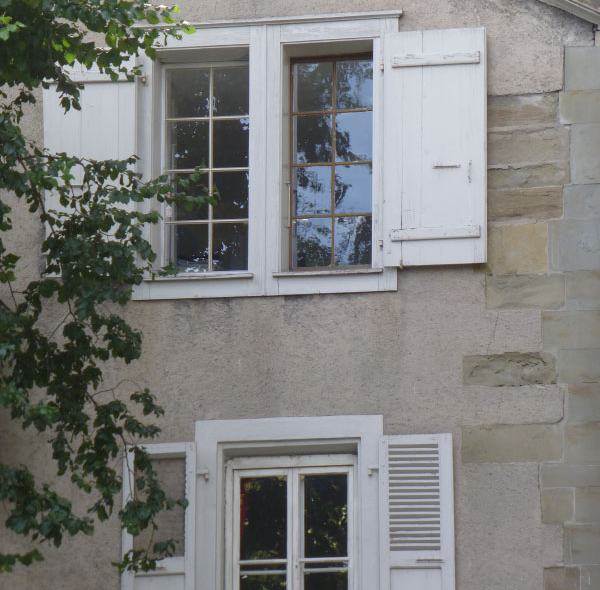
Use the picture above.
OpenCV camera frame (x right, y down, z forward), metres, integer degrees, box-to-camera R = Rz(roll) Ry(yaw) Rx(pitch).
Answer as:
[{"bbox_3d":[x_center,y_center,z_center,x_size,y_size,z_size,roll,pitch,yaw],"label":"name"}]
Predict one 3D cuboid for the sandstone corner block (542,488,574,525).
[{"bbox_3d":[1.710,1.411,23.453,0.213,0.231,0.200,-2,-15,9],"label":"sandstone corner block"}]

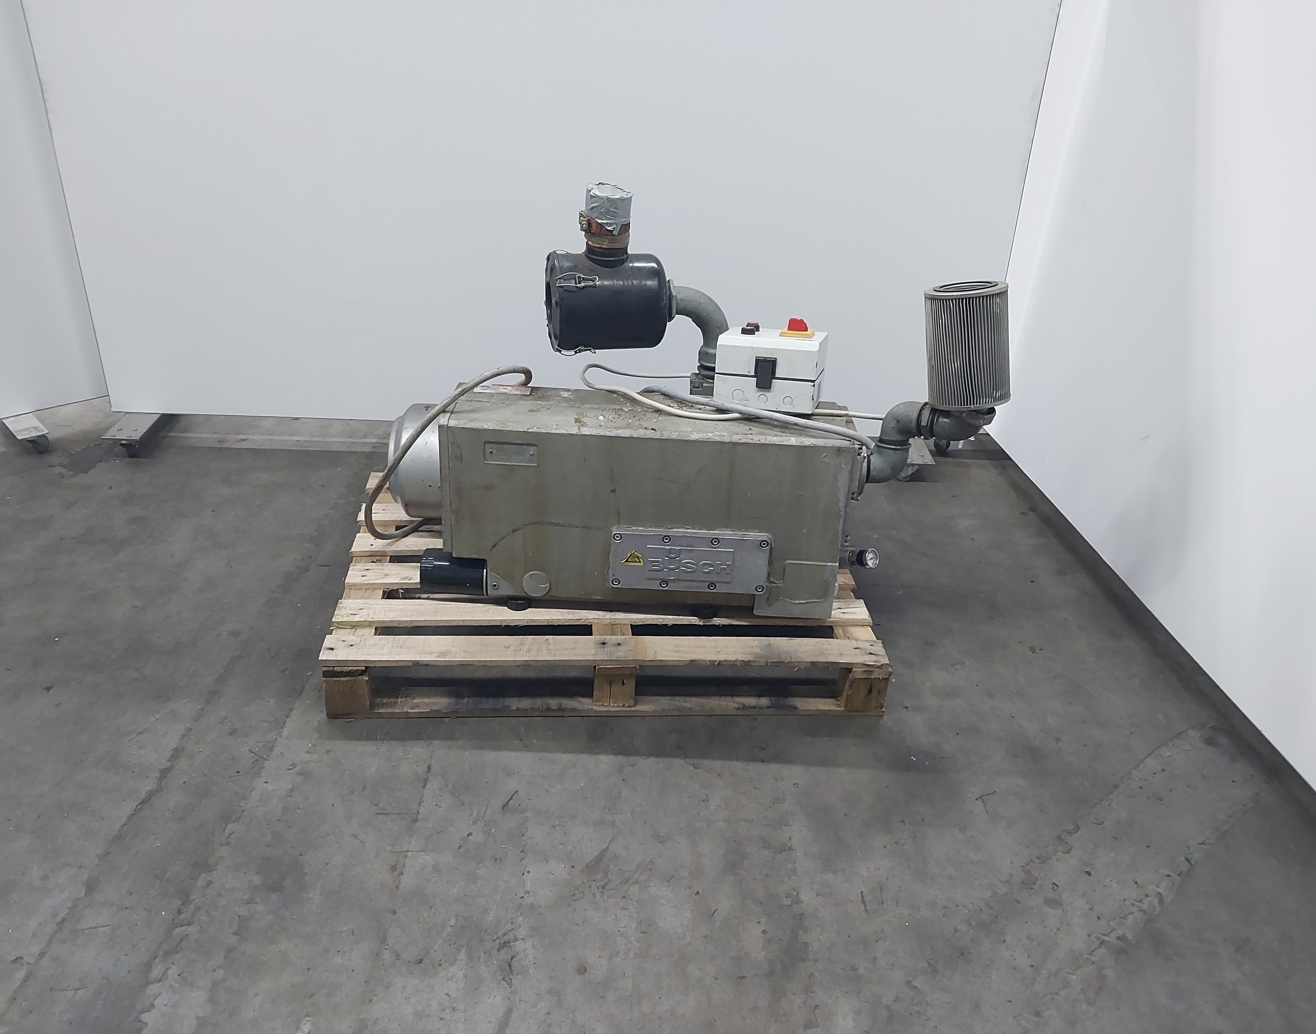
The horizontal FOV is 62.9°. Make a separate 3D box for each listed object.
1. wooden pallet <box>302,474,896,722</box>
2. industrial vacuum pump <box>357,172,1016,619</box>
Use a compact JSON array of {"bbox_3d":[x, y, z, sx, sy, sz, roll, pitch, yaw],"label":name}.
[{"bbox_3d":[-0.134,0.163,2.640,1.200,0.146,0.814,1,30,-7],"label":"wooden pallet"},{"bbox_3d":[0.055,-0.264,2.376,1.370,0.885,0.450,4,30,-3],"label":"industrial vacuum pump"}]

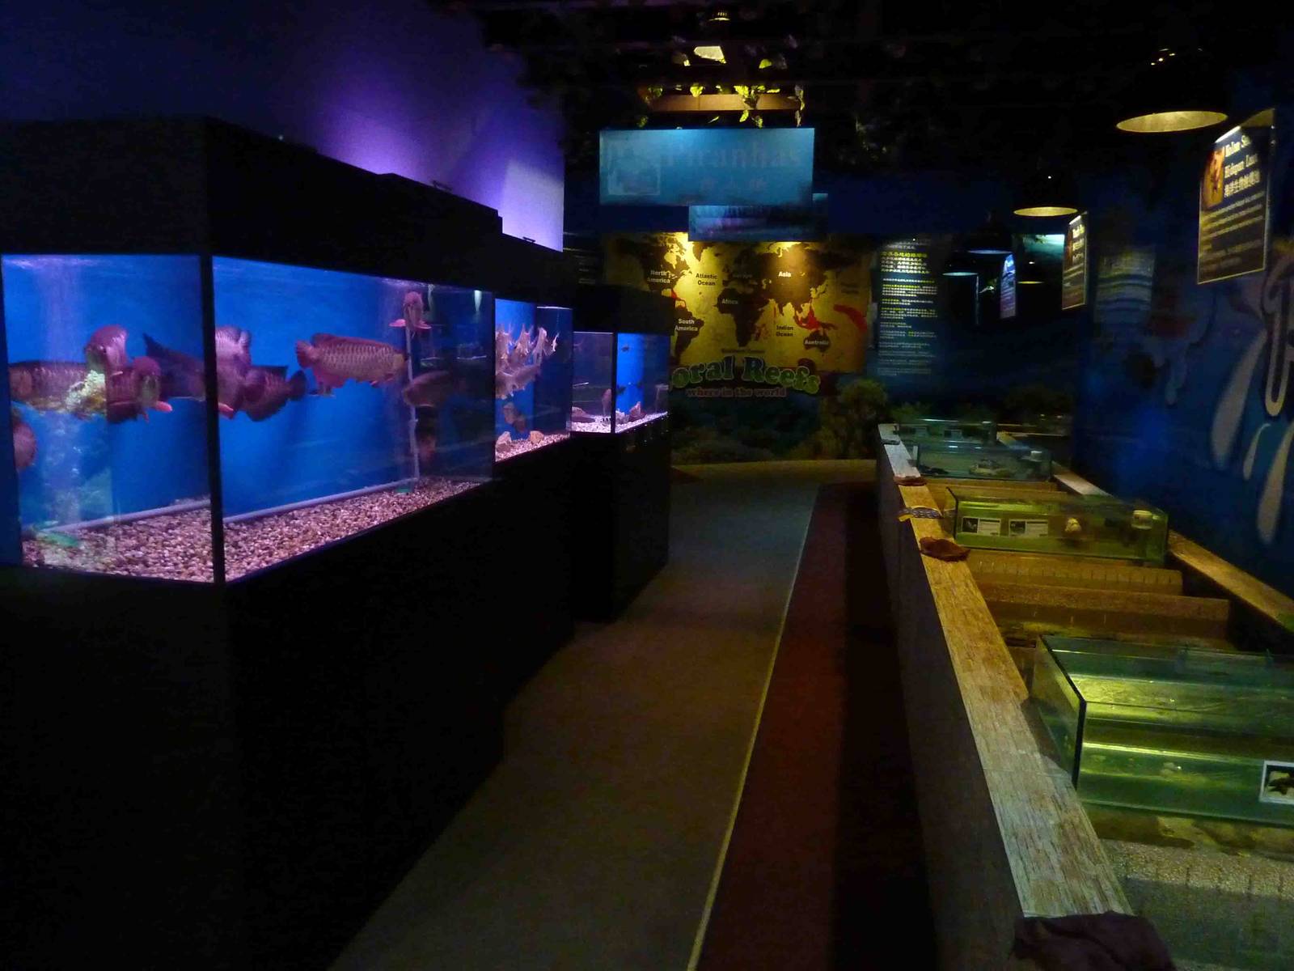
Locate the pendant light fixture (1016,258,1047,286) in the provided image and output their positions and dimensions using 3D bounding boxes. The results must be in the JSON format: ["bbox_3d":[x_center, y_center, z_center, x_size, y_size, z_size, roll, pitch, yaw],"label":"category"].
[{"bbox_3d":[3.862,-2.133,9.373,0.295,0.207,0.295,3,9,12],"label":"pendant light fixture"}]

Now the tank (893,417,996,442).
[{"bbox_3d":[2.661,-0.495,8.307,0.828,0.180,0.410,3,9,12],"label":"tank"}]

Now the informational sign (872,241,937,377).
[{"bbox_3d":[3.321,-2.242,11.959,0.788,1.743,0.020,3,9,12],"label":"informational sign"}]

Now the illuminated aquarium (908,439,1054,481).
[{"bbox_3d":[2.192,-0.169,6.140,0.805,0.188,0.410,3,9,12],"label":"illuminated aquarium"}]

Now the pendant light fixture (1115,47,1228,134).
[{"bbox_3d":[1.518,-1.150,2.686,0.295,0.207,0.295,3,9,12],"label":"pendant light fixture"}]

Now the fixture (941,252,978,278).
[{"bbox_3d":[2.838,-2.012,8.454,0.295,0.207,0.295,3,9,12],"label":"fixture"}]

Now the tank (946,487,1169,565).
[{"bbox_3d":[1.725,0.155,3.994,0.800,0.192,0.410,3,9,12],"label":"tank"}]

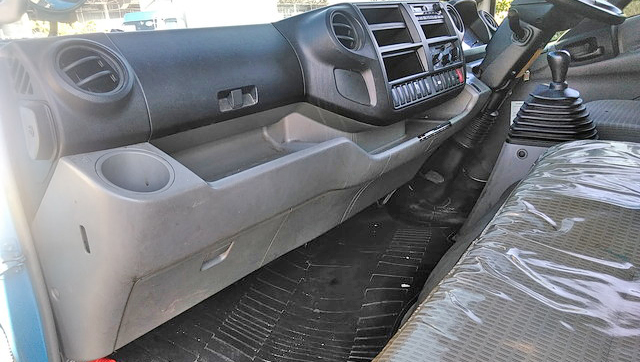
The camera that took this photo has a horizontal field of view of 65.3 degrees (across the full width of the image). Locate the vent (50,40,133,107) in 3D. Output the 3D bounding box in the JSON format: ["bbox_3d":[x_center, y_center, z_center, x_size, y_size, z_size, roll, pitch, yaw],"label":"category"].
[{"bbox_3d":[-0.316,-0.140,0.681,0.040,0.107,0.107,-34,-3,37],"label":"vent"}]

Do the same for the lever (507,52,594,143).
[{"bbox_3d":[0.510,-0.188,1.086,0.150,0.190,0.145,12,23,36],"label":"lever"}]

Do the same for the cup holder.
[{"bbox_3d":[-0.250,0.014,0.672,0.098,0.070,0.098,36,35,24],"label":"cup holder"}]

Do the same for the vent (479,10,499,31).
[{"bbox_3d":[0.598,-0.568,1.797,0.105,0.105,0.040,-21,-9,-44],"label":"vent"}]

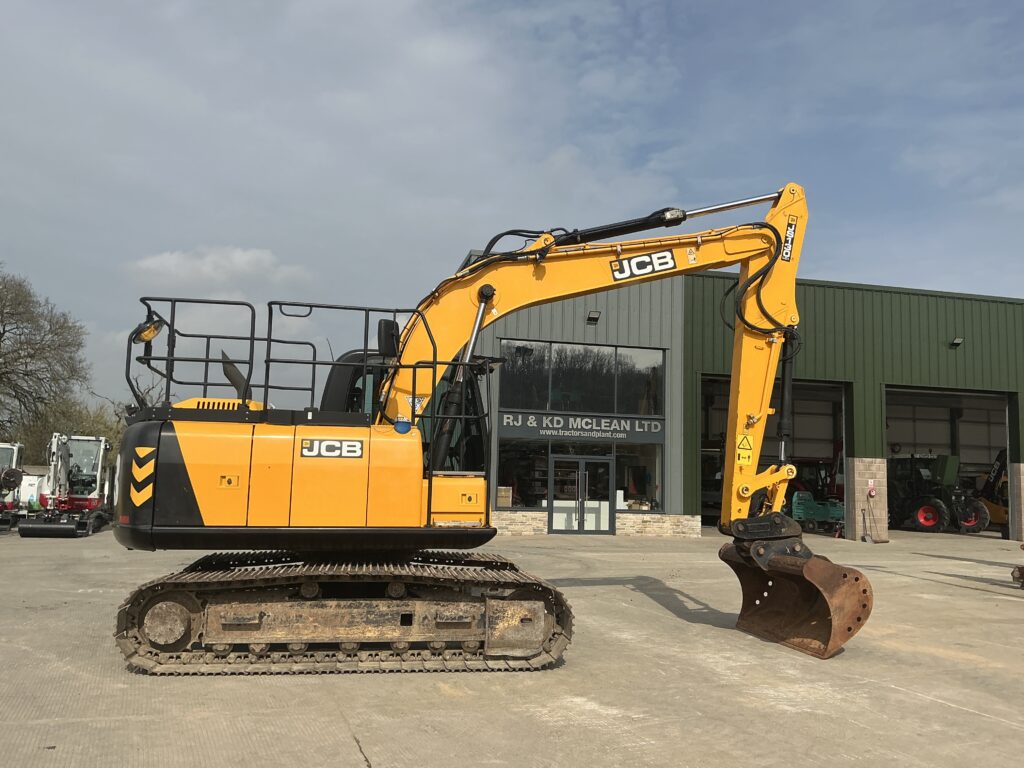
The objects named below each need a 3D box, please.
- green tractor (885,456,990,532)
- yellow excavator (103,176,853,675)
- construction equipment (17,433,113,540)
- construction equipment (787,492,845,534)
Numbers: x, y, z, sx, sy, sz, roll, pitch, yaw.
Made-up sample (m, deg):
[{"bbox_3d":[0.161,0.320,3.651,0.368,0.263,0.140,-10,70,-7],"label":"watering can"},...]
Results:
[{"bbox_3d":[14.202,3.764,28.928,2.100,2.650,4.100,3,-6,-16],"label":"green tractor"},{"bbox_3d":[-0.026,0.126,8.584,7.130,4.930,2.600,2,-6,-8],"label":"yellow excavator"},{"bbox_3d":[-10.867,2.339,20.225,1.500,2.380,3.400,4,-6,-19],"label":"construction equipment"},{"bbox_3d":[10.468,4.280,27.969,2.100,1.320,1.250,-1,-7,24],"label":"construction equipment"}]

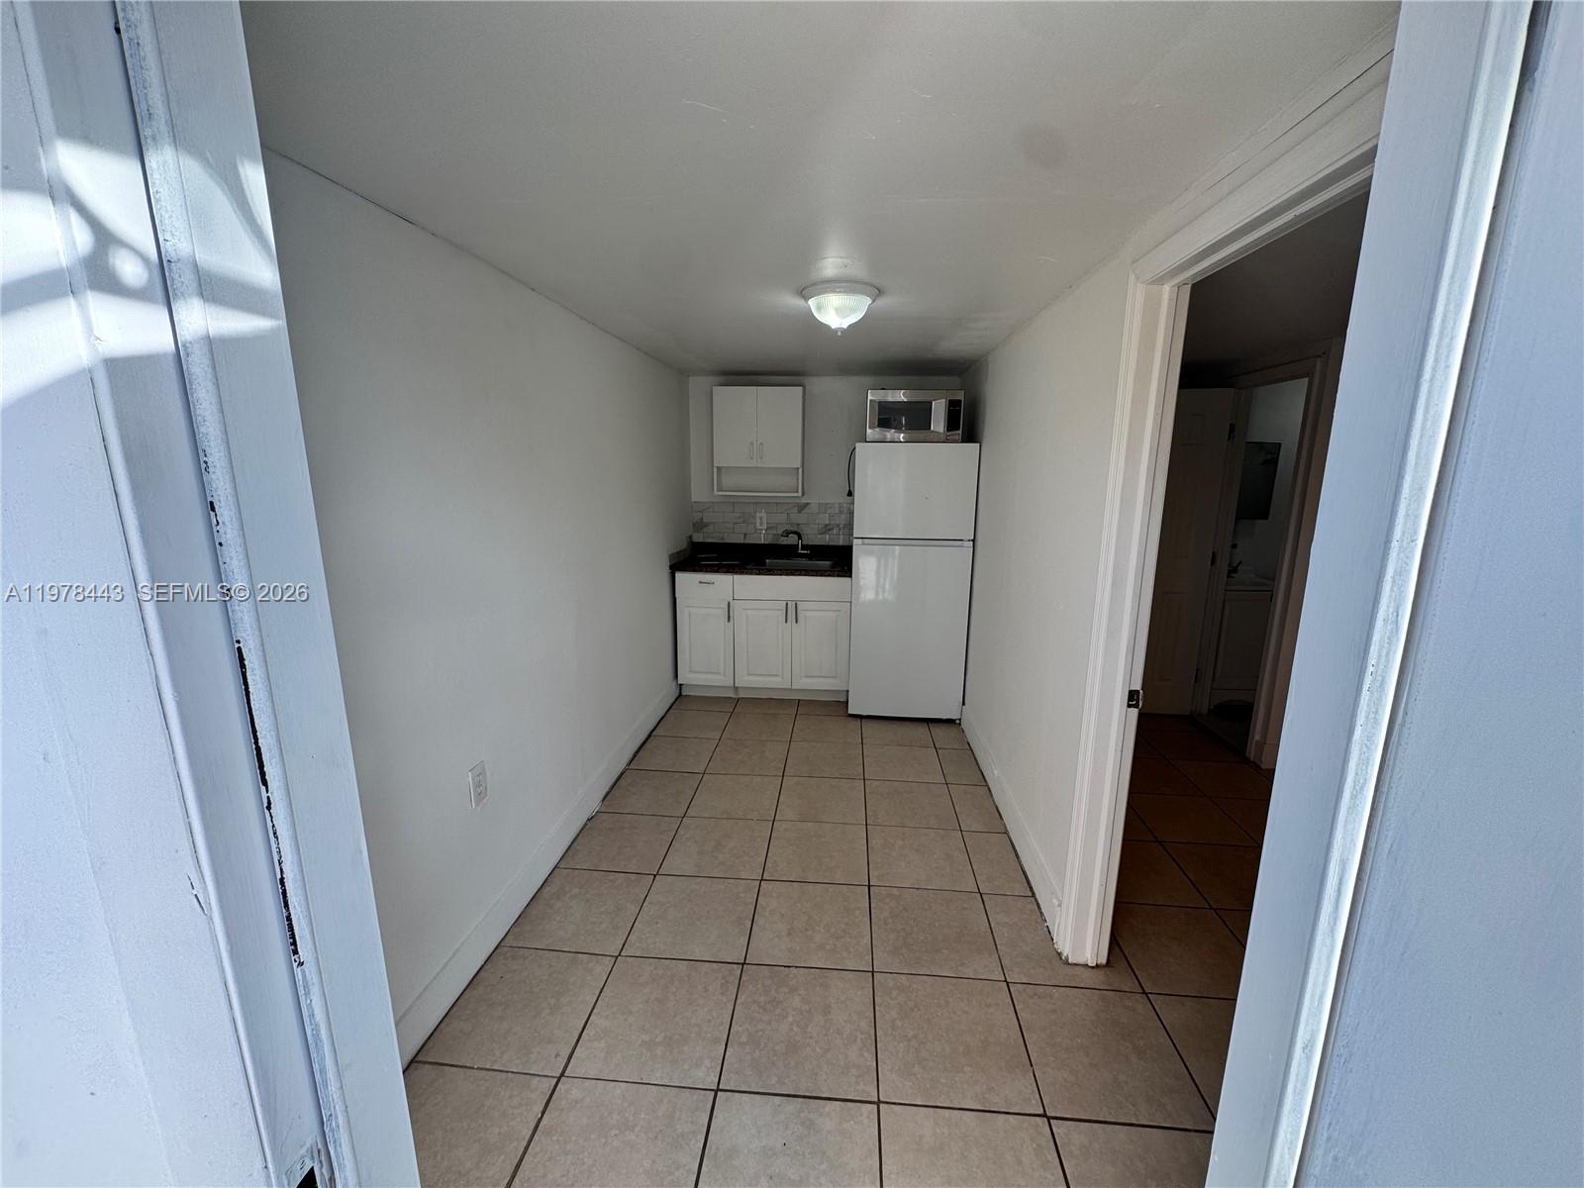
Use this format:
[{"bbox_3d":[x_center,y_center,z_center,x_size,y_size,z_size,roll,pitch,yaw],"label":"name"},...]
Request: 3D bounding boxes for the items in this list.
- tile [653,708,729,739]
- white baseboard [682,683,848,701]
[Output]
[{"bbox_3d":[-0.604,0.794,3.916,0.407,0.012,0.407,1,12,5],"label":"tile"},{"bbox_3d":[-0.189,0.654,4.289,1.105,0.100,0.016,1,12,5],"label":"white baseboard"}]

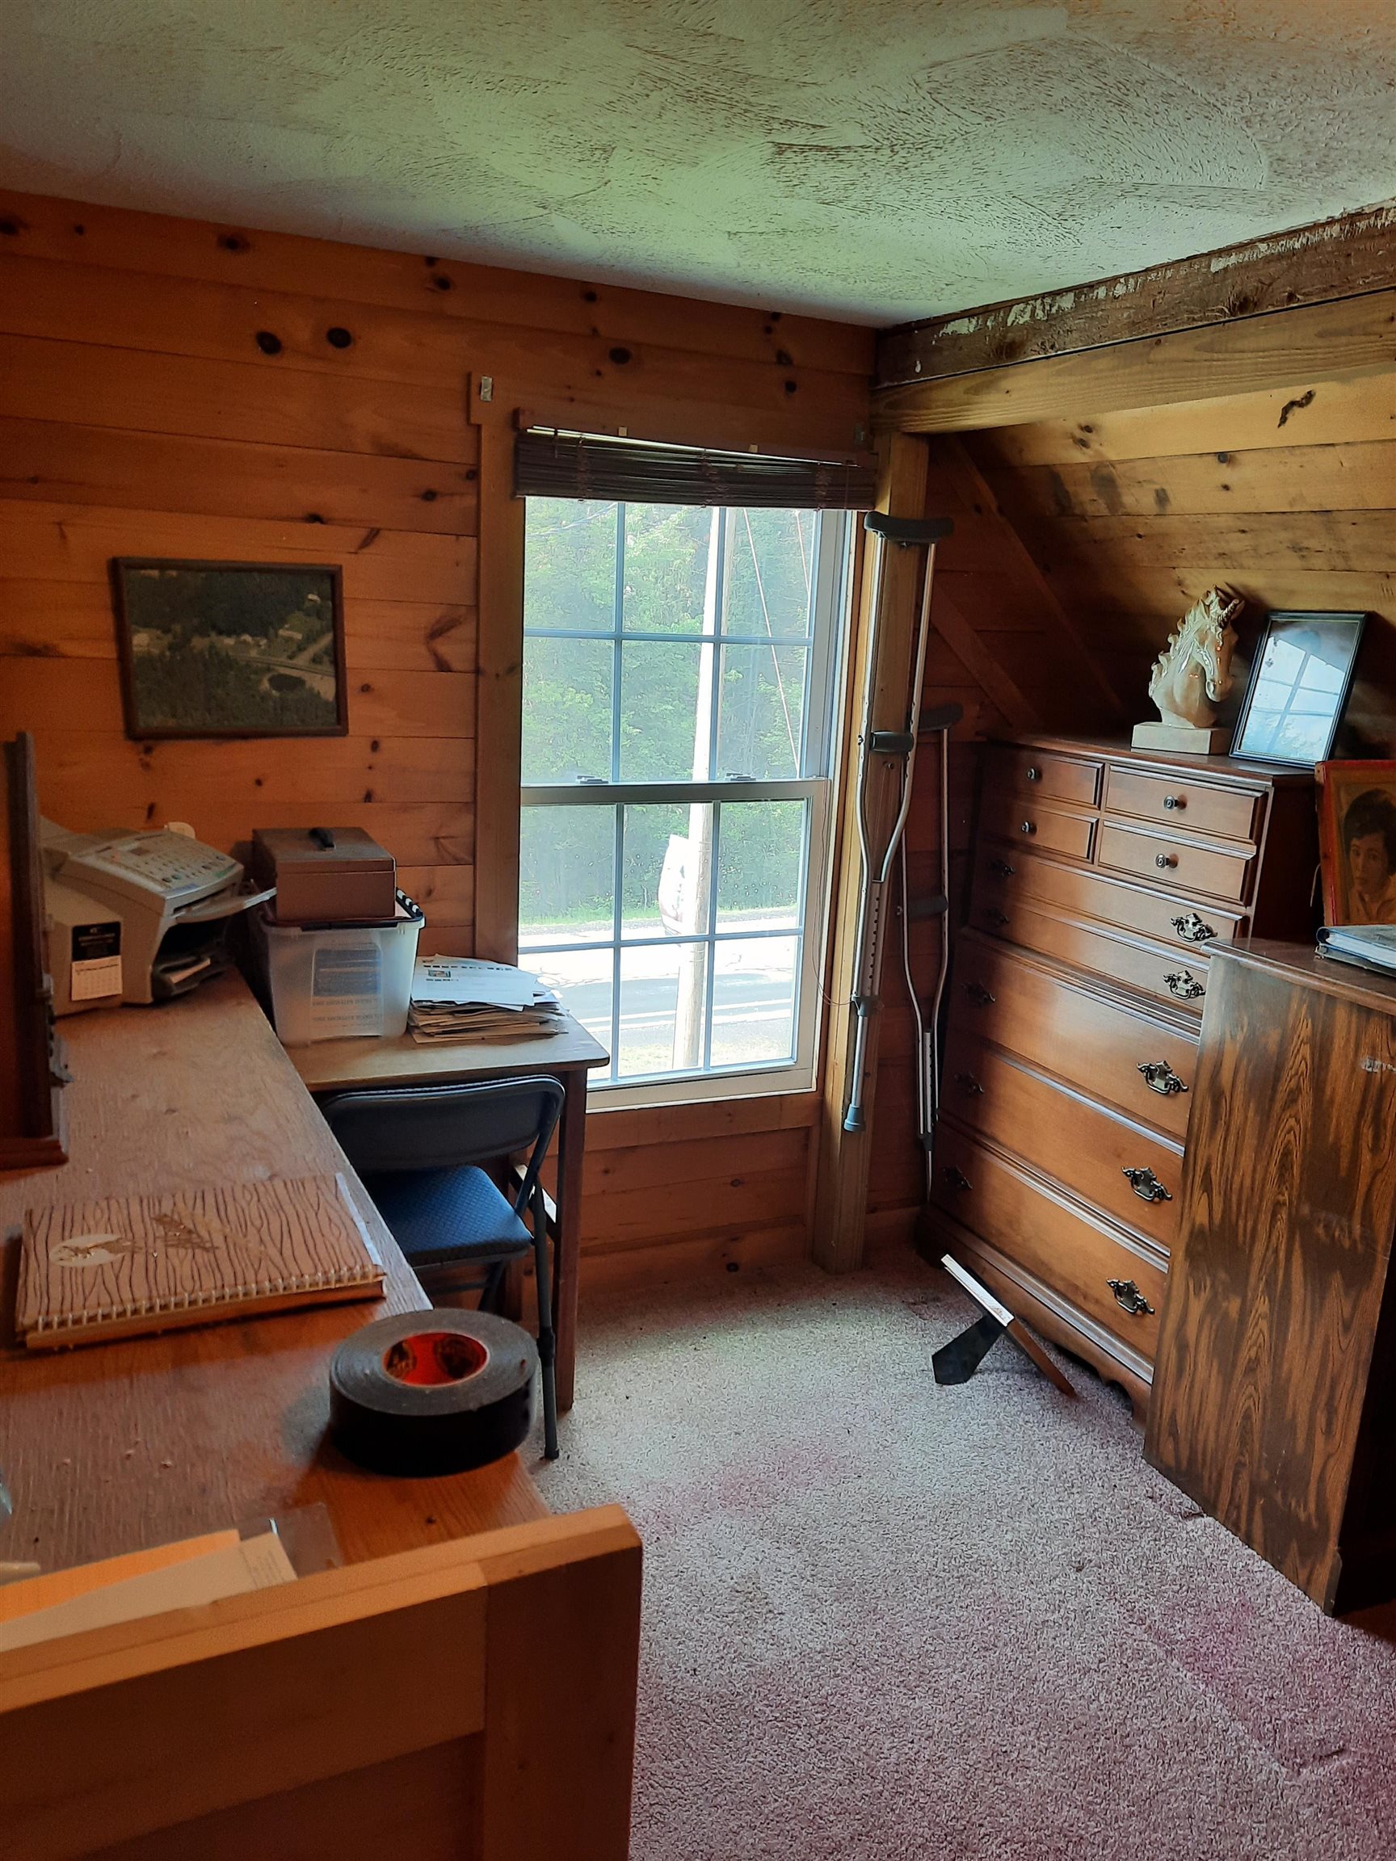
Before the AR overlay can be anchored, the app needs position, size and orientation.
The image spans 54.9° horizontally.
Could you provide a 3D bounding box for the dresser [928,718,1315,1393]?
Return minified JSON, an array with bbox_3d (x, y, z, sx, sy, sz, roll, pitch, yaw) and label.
[{"bbox_3d":[1.012,0.269,3.057,0.480,1.328,0.865,-3,14,-25],"label":"dresser"}]

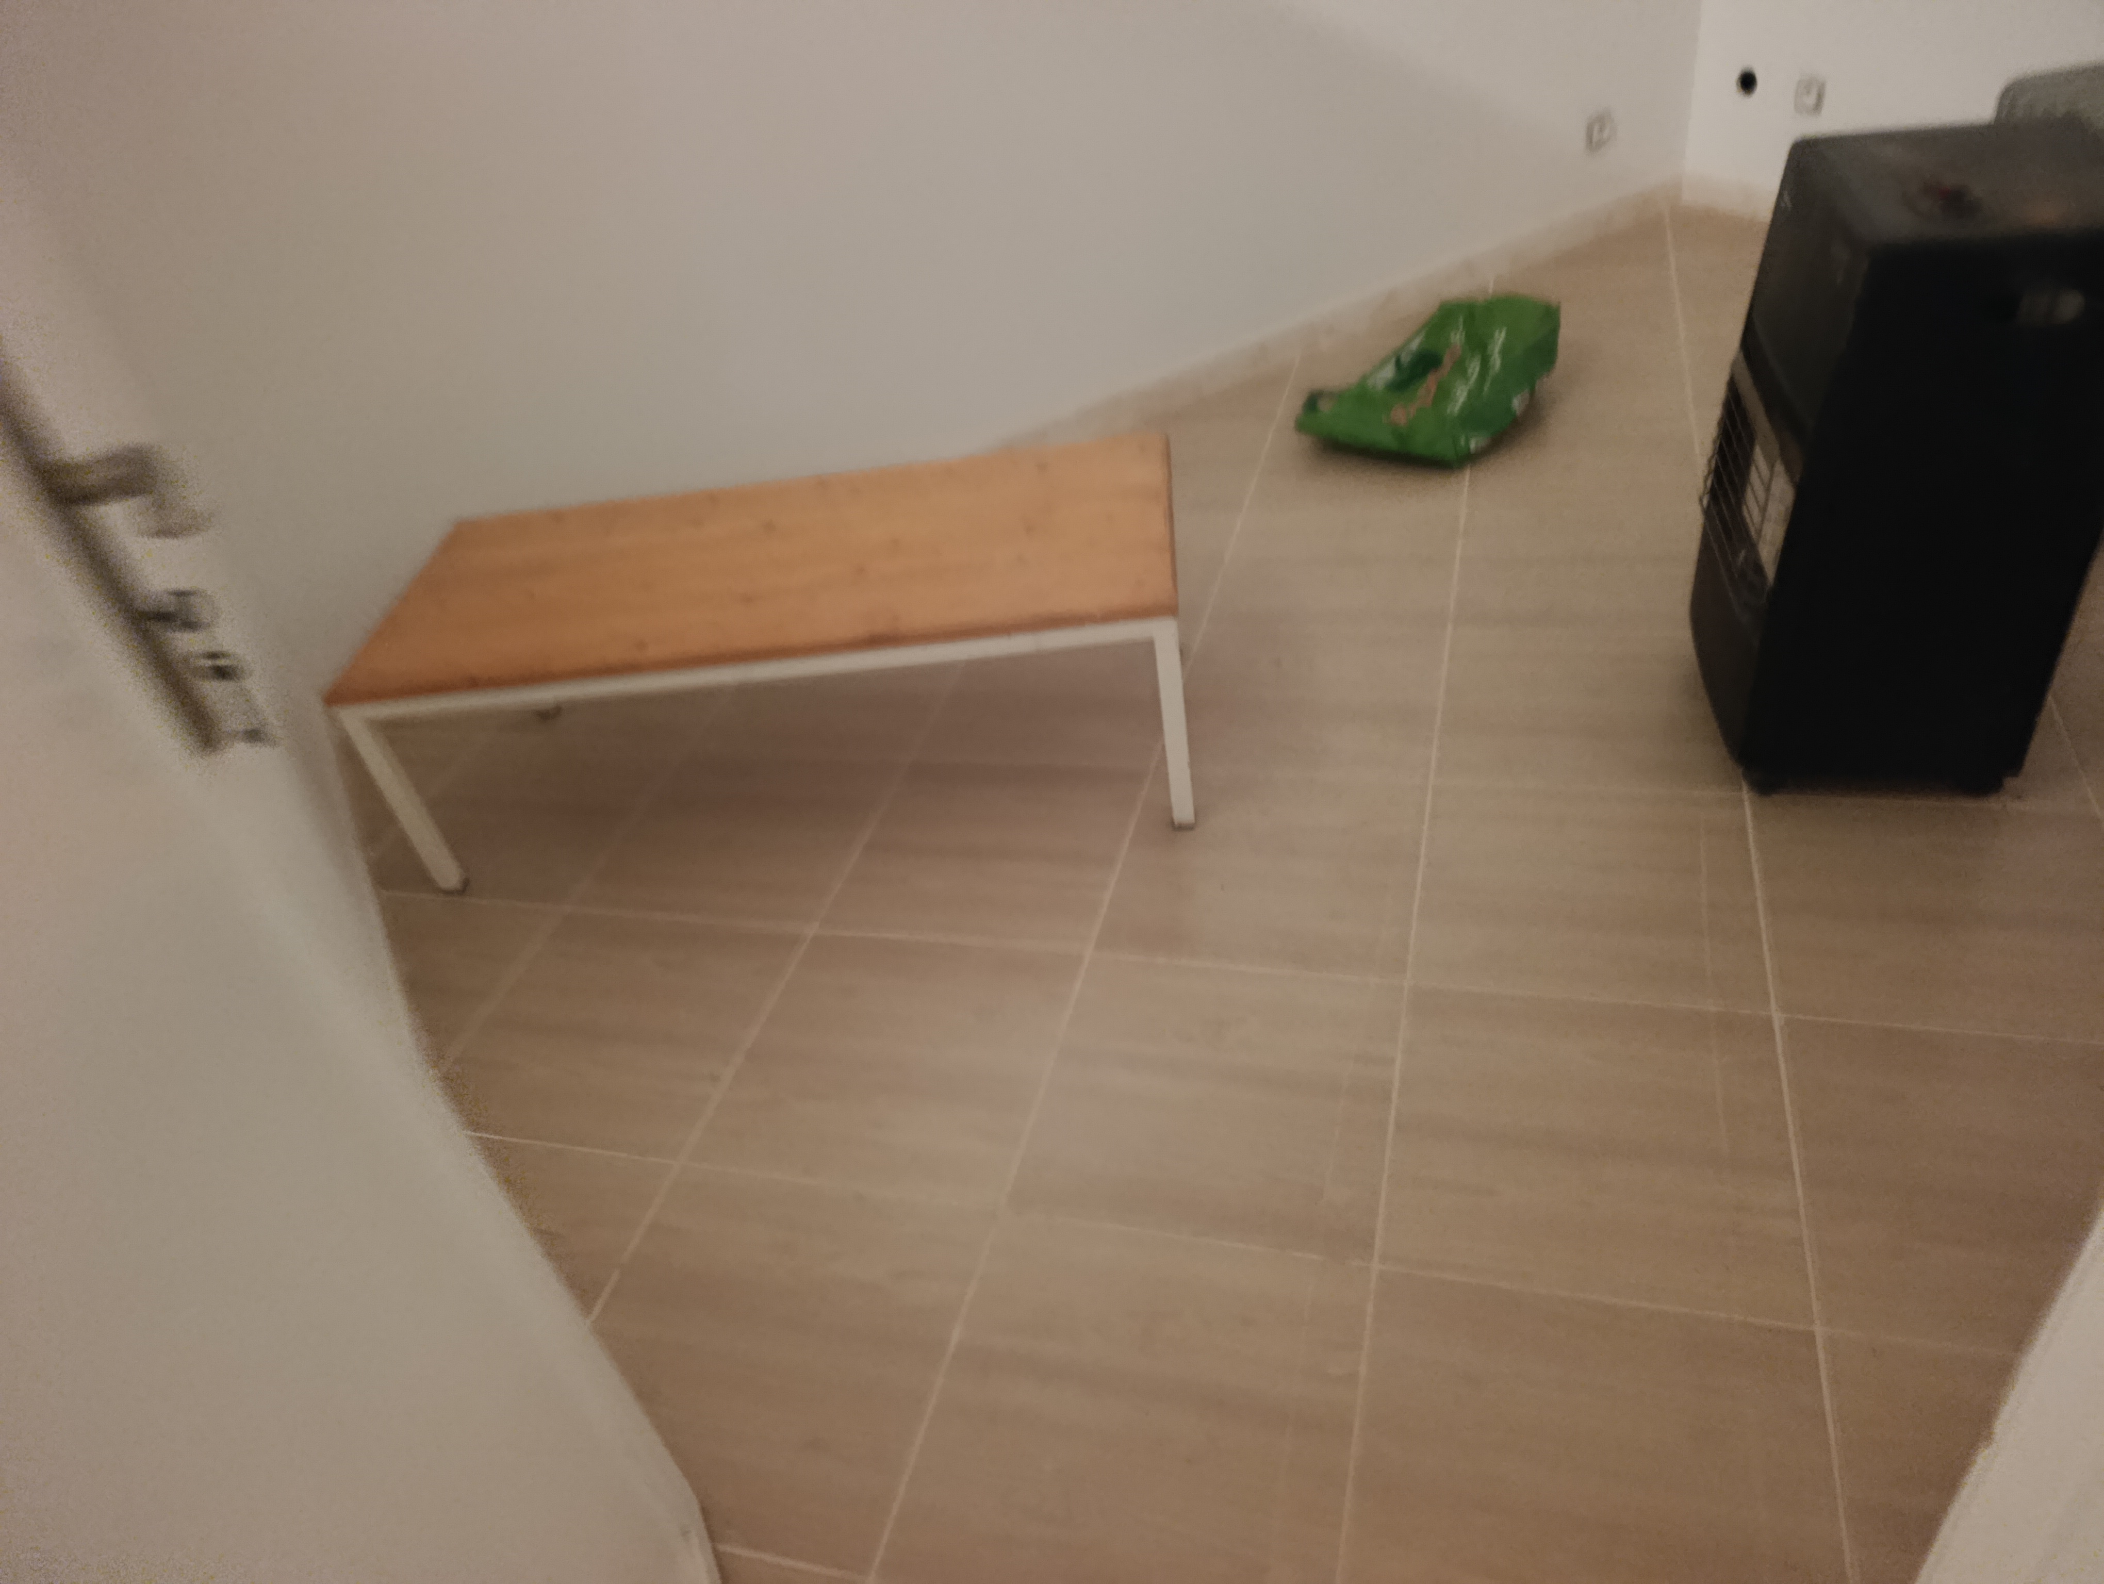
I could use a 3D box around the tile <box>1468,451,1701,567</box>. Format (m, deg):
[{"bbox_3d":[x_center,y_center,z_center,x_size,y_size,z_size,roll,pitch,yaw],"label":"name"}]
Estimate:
[{"bbox_3d":[1.025,-0.553,2.712,0.435,0.015,0.429,3,40,18],"label":"tile"}]

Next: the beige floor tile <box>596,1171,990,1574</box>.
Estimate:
[{"bbox_3d":[-0.324,0.627,1.584,0.435,0.015,0.429,3,40,18],"label":"beige floor tile"}]

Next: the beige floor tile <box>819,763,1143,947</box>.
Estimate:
[{"bbox_3d":[-0.094,0.091,2.199,0.435,0.015,0.429,3,40,18],"label":"beige floor tile"}]

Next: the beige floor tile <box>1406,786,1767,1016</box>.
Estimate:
[{"bbox_3d":[0.731,0.133,1.927,0.435,0.015,0.429,3,40,18],"label":"beige floor tile"}]

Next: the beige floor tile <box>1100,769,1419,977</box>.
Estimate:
[{"bbox_3d":[0.319,0.112,2.063,0.435,0.015,0.429,3,40,18],"label":"beige floor tile"}]

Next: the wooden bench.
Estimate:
[{"bbox_3d":[-0.413,-0.209,2.314,1.272,0.411,0.515,-5,38,9],"label":"wooden bench"}]

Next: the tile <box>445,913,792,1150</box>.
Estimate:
[{"bbox_3d":[-0.622,0.338,2.027,0.435,0.015,0.429,3,40,18],"label":"tile"}]

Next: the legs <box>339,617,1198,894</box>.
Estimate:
[{"bbox_3d":[-0.410,-0.199,2.322,1.254,0.384,0.502,-5,38,9],"label":"legs"}]

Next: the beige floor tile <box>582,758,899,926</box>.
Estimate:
[{"bbox_3d":[-0.507,0.070,2.335,0.435,0.015,0.429,3,40,18],"label":"beige floor tile"}]

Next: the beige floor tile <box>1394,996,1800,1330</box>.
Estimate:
[{"bbox_3d":[0.616,0.401,1.619,0.435,0.015,0.429,3,40,18],"label":"beige floor tile"}]

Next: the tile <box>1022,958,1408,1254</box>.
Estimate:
[{"bbox_3d":[0.204,0.380,1.755,0.435,0.015,0.429,3,40,18],"label":"tile"}]

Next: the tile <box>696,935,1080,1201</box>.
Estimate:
[{"bbox_3d":[-0.209,0.359,1.891,0.435,0.015,0.429,3,40,18],"label":"tile"}]

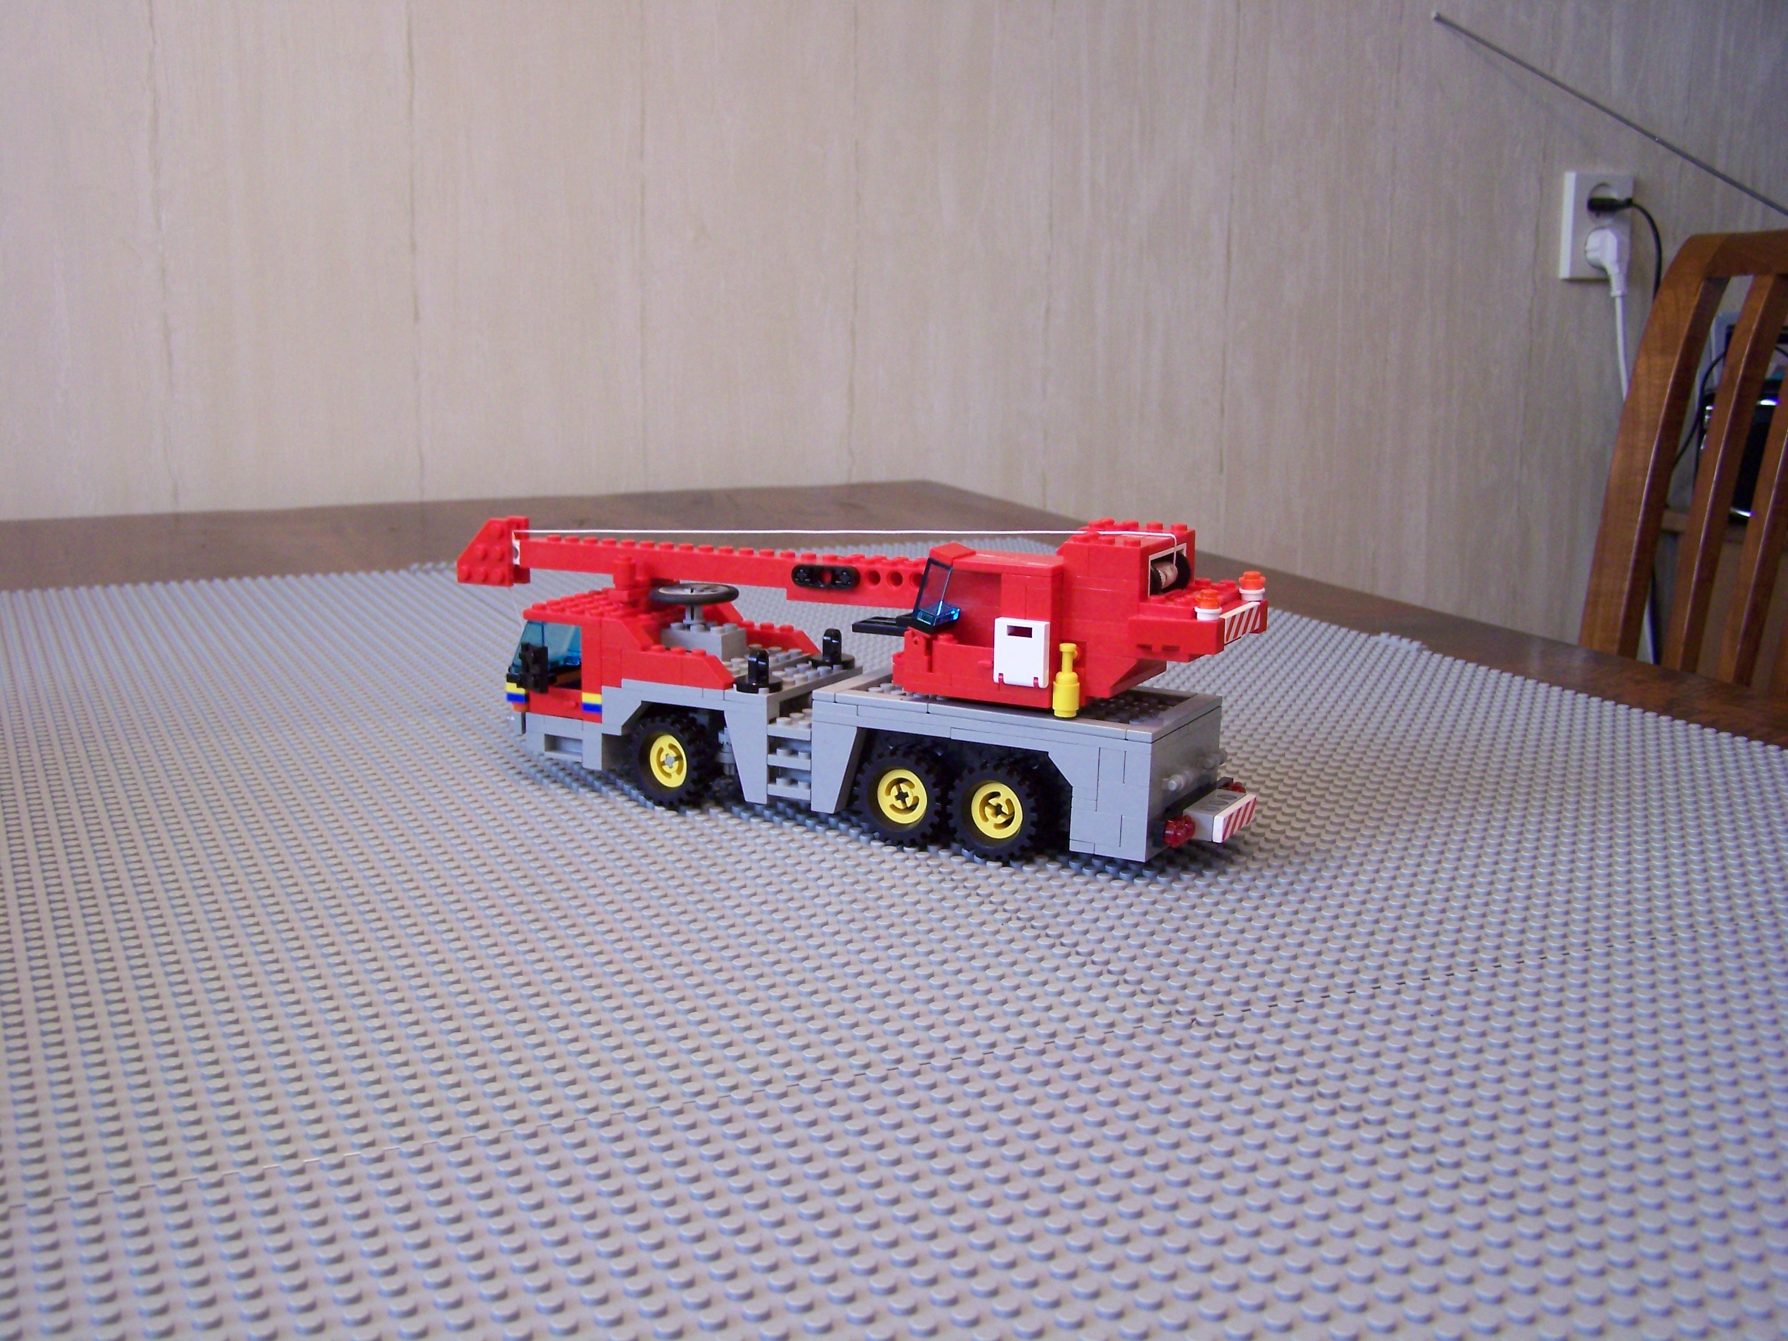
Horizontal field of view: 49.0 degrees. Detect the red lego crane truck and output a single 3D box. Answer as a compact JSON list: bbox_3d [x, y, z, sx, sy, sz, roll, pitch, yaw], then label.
[{"bbox_3d":[-0.025,-0.004,0.661,0.295,0.102,0.073,7,12,26],"label":"red lego crane truck"}]

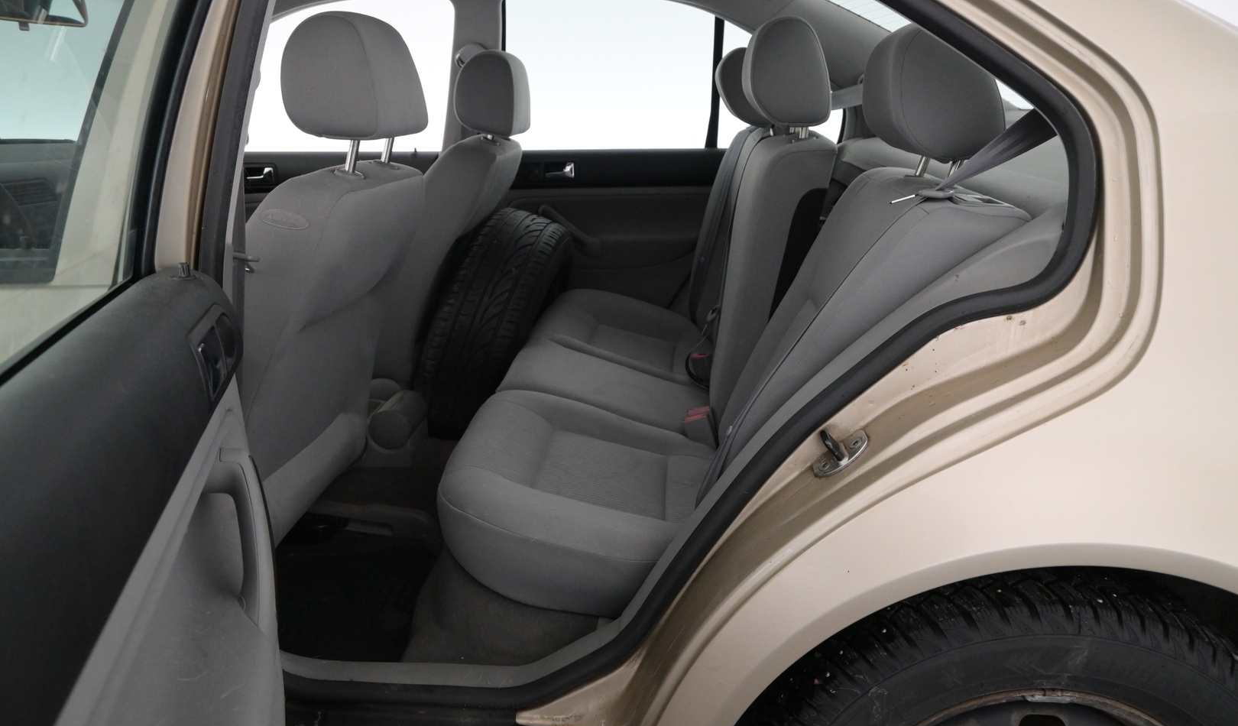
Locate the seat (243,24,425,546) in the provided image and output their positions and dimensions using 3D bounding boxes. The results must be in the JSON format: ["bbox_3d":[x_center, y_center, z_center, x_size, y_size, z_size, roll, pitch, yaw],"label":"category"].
[{"bbox_3d":[-0.725,-0.069,1.400,0.860,0.960,0.520,1,17,5],"label":"seat"}]

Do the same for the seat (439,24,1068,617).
[{"bbox_3d":[0.146,-0.203,1.656,0.870,0.890,1.310,1,17,5],"label":"seat"}]

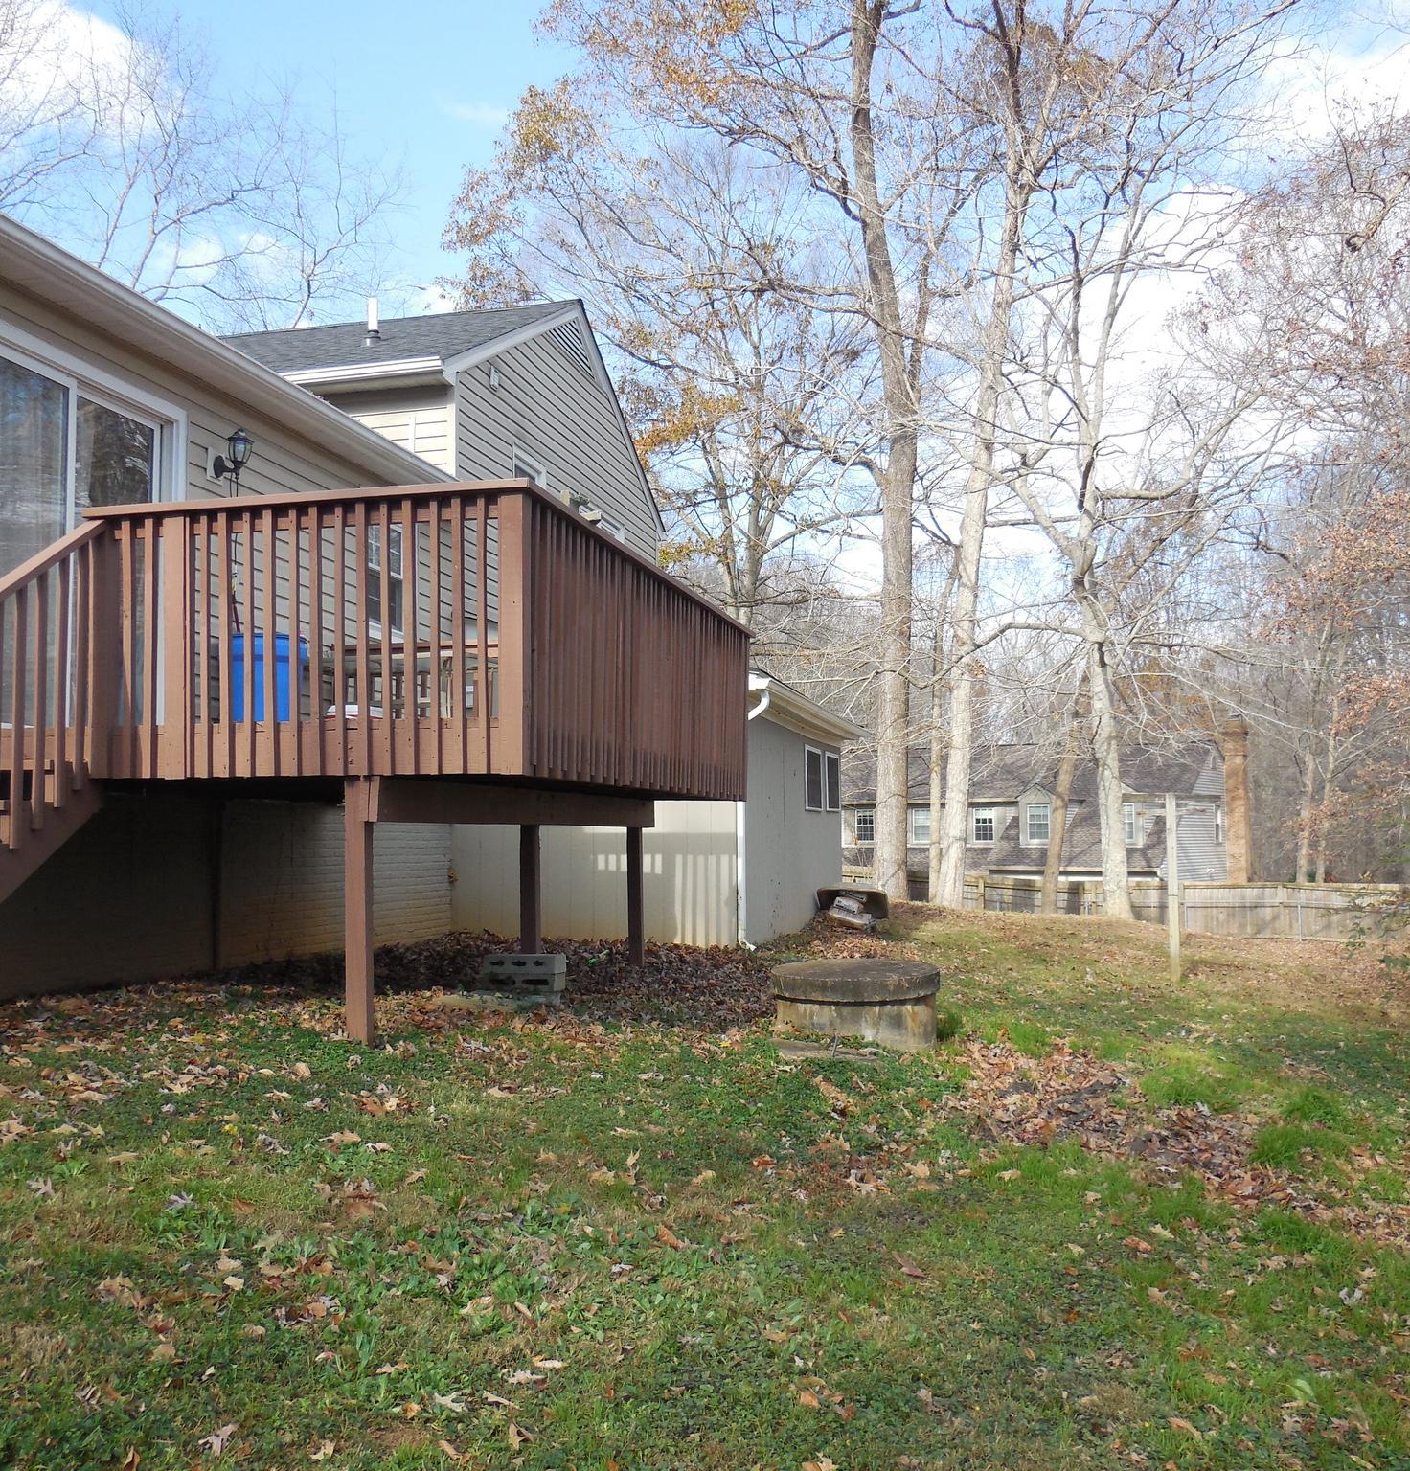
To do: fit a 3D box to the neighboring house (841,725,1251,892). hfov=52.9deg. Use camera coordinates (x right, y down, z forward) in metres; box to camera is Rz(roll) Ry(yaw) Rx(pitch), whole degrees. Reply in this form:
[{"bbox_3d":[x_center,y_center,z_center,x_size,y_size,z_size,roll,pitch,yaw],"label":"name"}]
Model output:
[{"bbox_3d":[12.480,3.408,54.553,14.400,7.600,10.000,-3,-5,34],"label":"neighboring house"}]

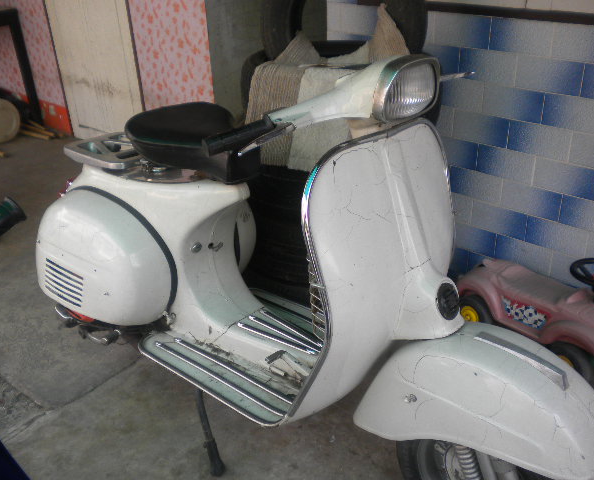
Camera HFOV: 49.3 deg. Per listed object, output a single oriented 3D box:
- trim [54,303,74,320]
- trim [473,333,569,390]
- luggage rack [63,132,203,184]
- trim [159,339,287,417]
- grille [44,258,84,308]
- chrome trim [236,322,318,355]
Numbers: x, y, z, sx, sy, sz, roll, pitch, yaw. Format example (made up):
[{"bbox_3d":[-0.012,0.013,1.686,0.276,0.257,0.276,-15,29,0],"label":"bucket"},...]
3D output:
[{"bbox_3d":[-0.721,0.219,1.983,0.075,0.045,0.040,21,37,37],"label":"trim"},{"bbox_3d":[0.392,0.209,1.147,0.020,0.040,0.185,-25,36,-35],"label":"trim"},{"bbox_3d":[-0.382,-0.208,1.714,0.530,0.065,0.200,21,37,37],"label":"luggage rack"},{"bbox_3d":[-0.192,0.322,1.533,0.435,0.011,0.016,20,36,36],"label":"trim"},{"bbox_3d":[-0.615,0.117,1.715,0.170,0.110,0.035,21,37,37],"label":"grille"},{"bbox_3d":[-0.052,0.243,1.582,0.230,0.011,0.016,16,34,31],"label":"chrome trim"}]

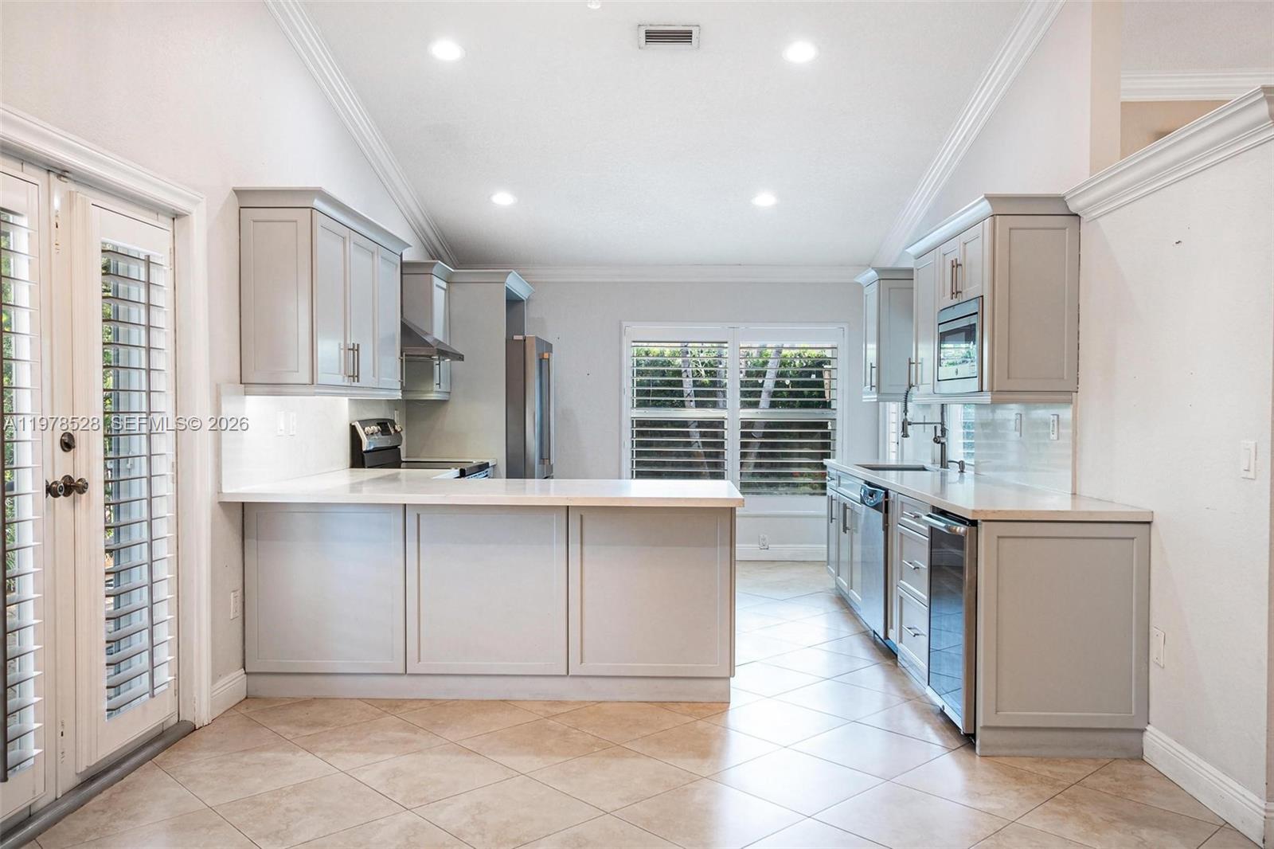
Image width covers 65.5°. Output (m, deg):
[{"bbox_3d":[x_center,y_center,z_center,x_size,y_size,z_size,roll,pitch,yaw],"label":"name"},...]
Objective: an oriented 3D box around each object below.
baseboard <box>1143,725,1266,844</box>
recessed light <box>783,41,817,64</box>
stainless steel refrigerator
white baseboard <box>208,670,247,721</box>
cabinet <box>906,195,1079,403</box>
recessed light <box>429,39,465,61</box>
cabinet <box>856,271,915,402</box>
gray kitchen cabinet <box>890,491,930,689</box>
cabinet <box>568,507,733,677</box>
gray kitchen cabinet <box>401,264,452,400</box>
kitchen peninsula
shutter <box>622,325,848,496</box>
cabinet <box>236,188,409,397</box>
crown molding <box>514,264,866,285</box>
[{"bbox_3d":[1.862,1.176,3.282,0.018,0.128,0.739,0,1,2],"label":"baseboard"},{"bbox_3d":[0.833,-1.904,5.070,0.160,0.025,0.160,0,-11,2],"label":"recessed light"},{"bbox_3d":[-1.139,0.263,7.628,0.920,1.795,0.930,0,1,2],"label":"stainless steel refrigerator"},{"bbox_3d":[-1.755,1.150,4.271,0.019,0.147,0.330,0,1,2],"label":"white baseboard"},{"bbox_3d":[1.756,-0.561,5.051,0.430,0.920,1.440,0,1,2],"label":"cabinet"},{"bbox_3d":[-0.973,-1.919,5.084,0.160,0.025,0.160,0,-11,2],"label":"recessed light"},{"bbox_3d":[1.812,-0.608,6.954,0.430,0.900,0.570,0,1,2],"label":"cabinet"},{"bbox_3d":[1.584,0.761,4.624,0.608,0.840,0.640,0,1,2],"label":"gray kitchen cabinet"},{"bbox_3d":[0.069,0.714,4.620,0.725,0.763,0.600,0,1,2],"label":"cabinet"},{"bbox_3d":[-1.495,-0.626,6.866,0.365,0.920,0.540,0,1,2],"label":"gray kitchen cabinet"},{"bbox_3d":[-0.649,0.756,4.632,2.200,0.930,0.990,0,1,2],"label":"kitchen peninsula"},{"bbox_3d":[0.815,-0.099,8.272,1.848,1.479,0.110,0,1,2],"label":"shutter"},{"bbox_3d":[-1.528,-0.585,5.035,0.379,0.896,1.514,0,1,2],"label":"cabinet"},{"bbox_3d":[0.407,-1.250,8.209,2.999,0.129,0.100,0,1,2],"label":"crown molding"}]

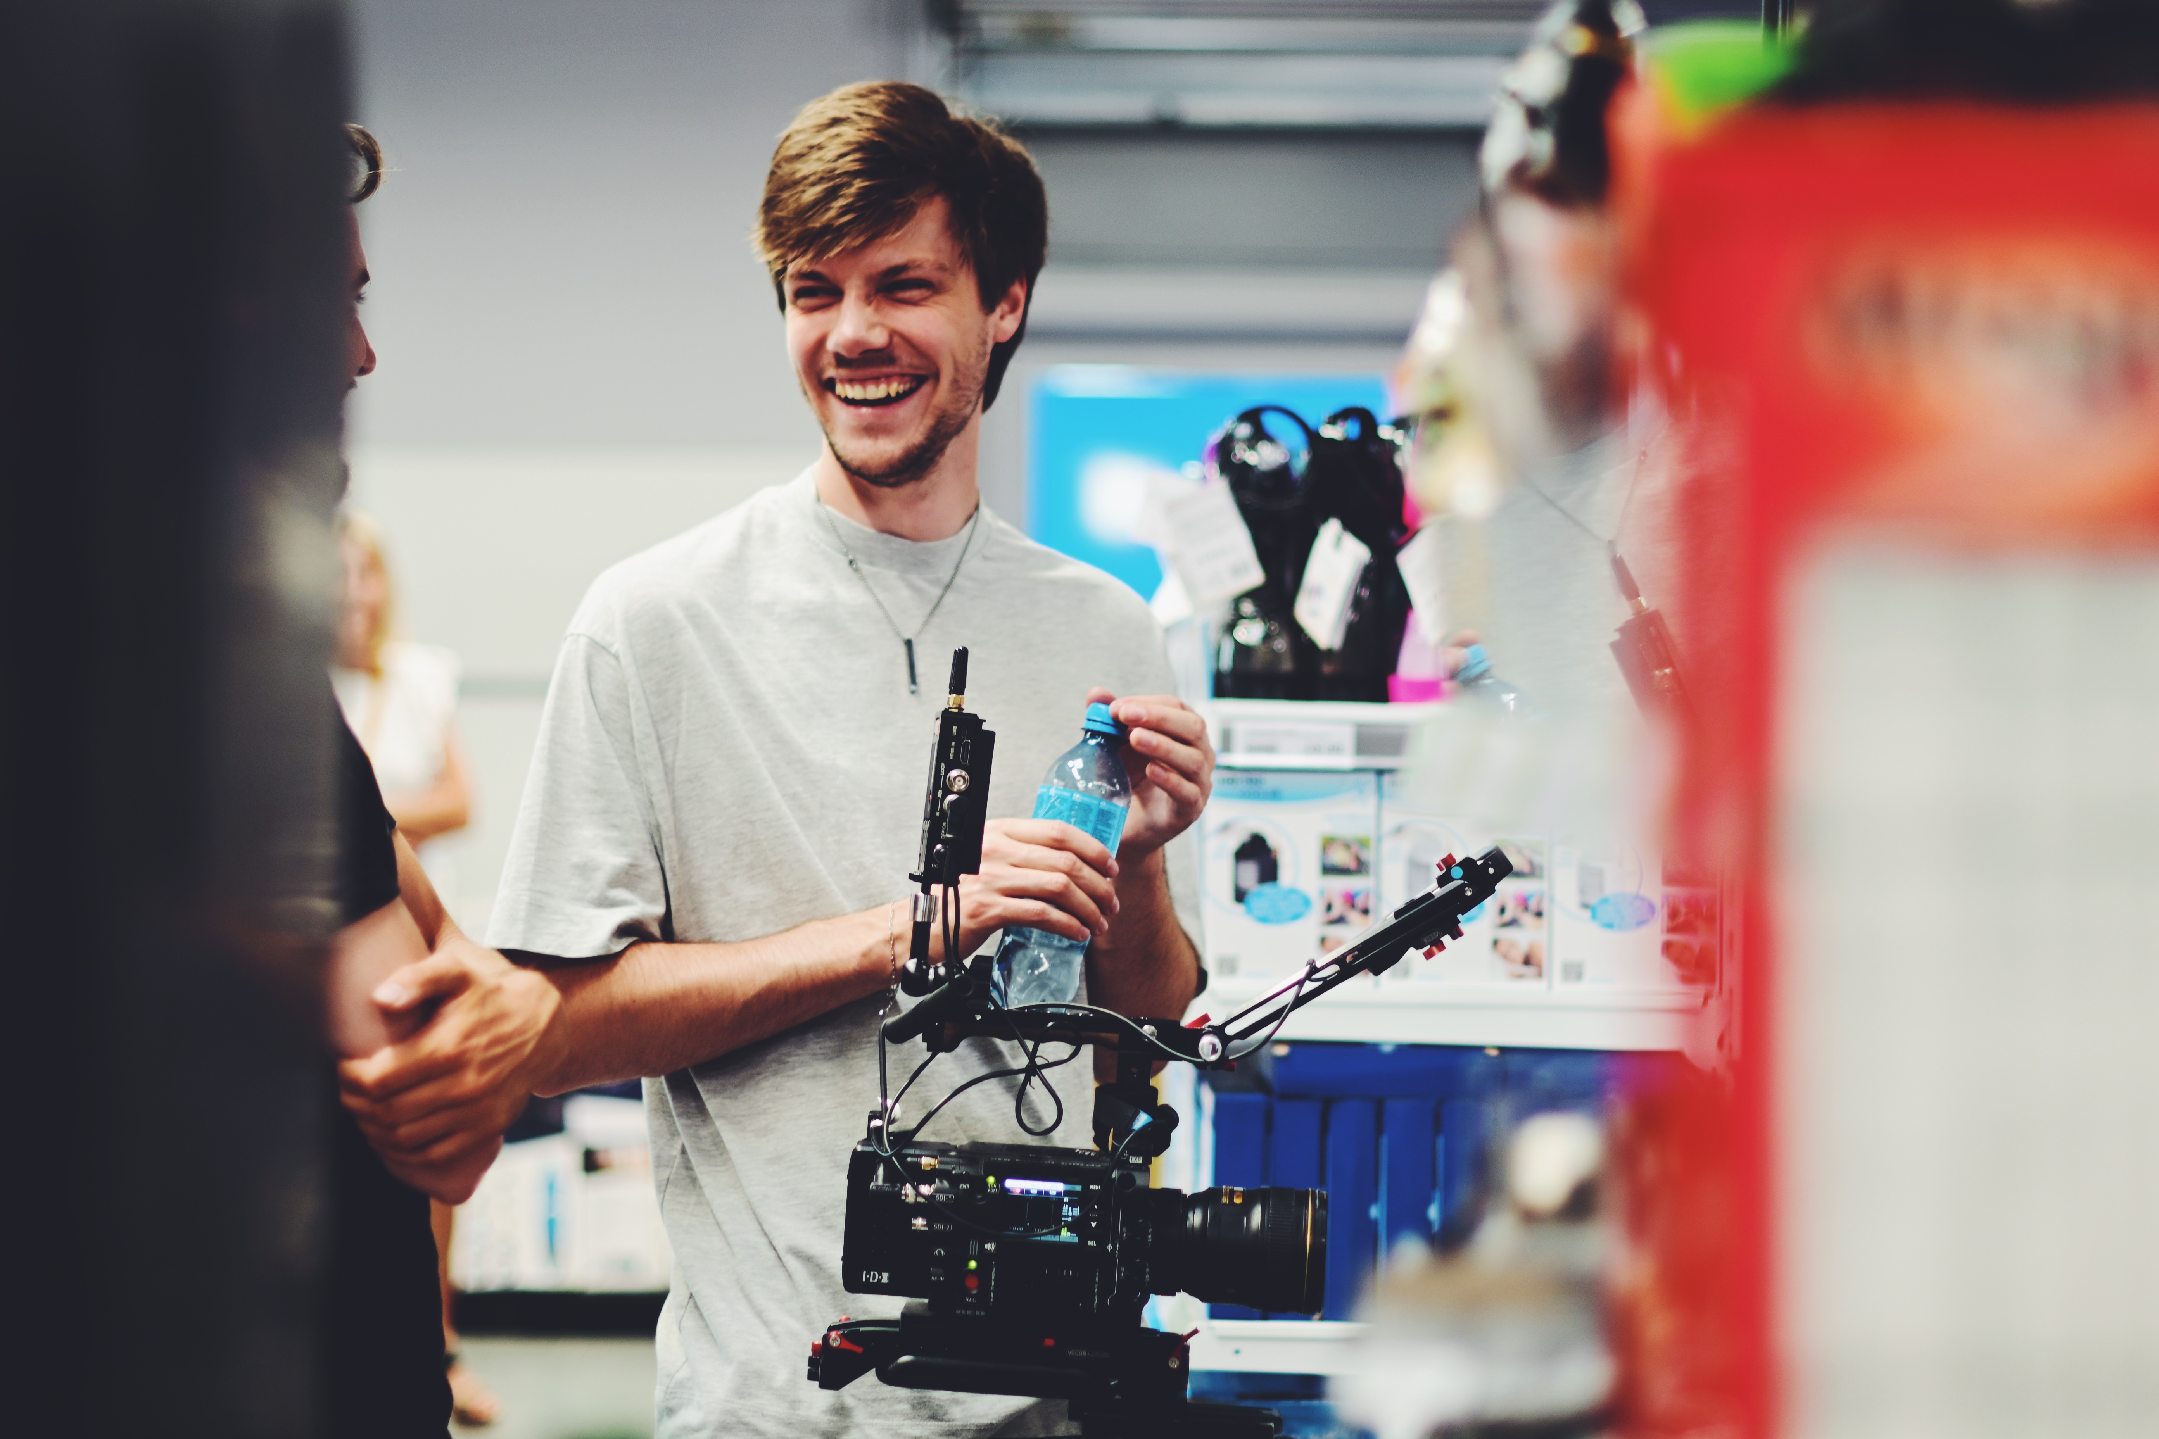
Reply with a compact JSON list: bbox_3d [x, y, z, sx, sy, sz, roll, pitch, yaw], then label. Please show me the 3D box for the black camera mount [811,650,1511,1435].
[{"bbox_3d":[0.052,0.205,2.800,0.425,0.485,0.200,2,1,3],"label":"black camera mount"}]

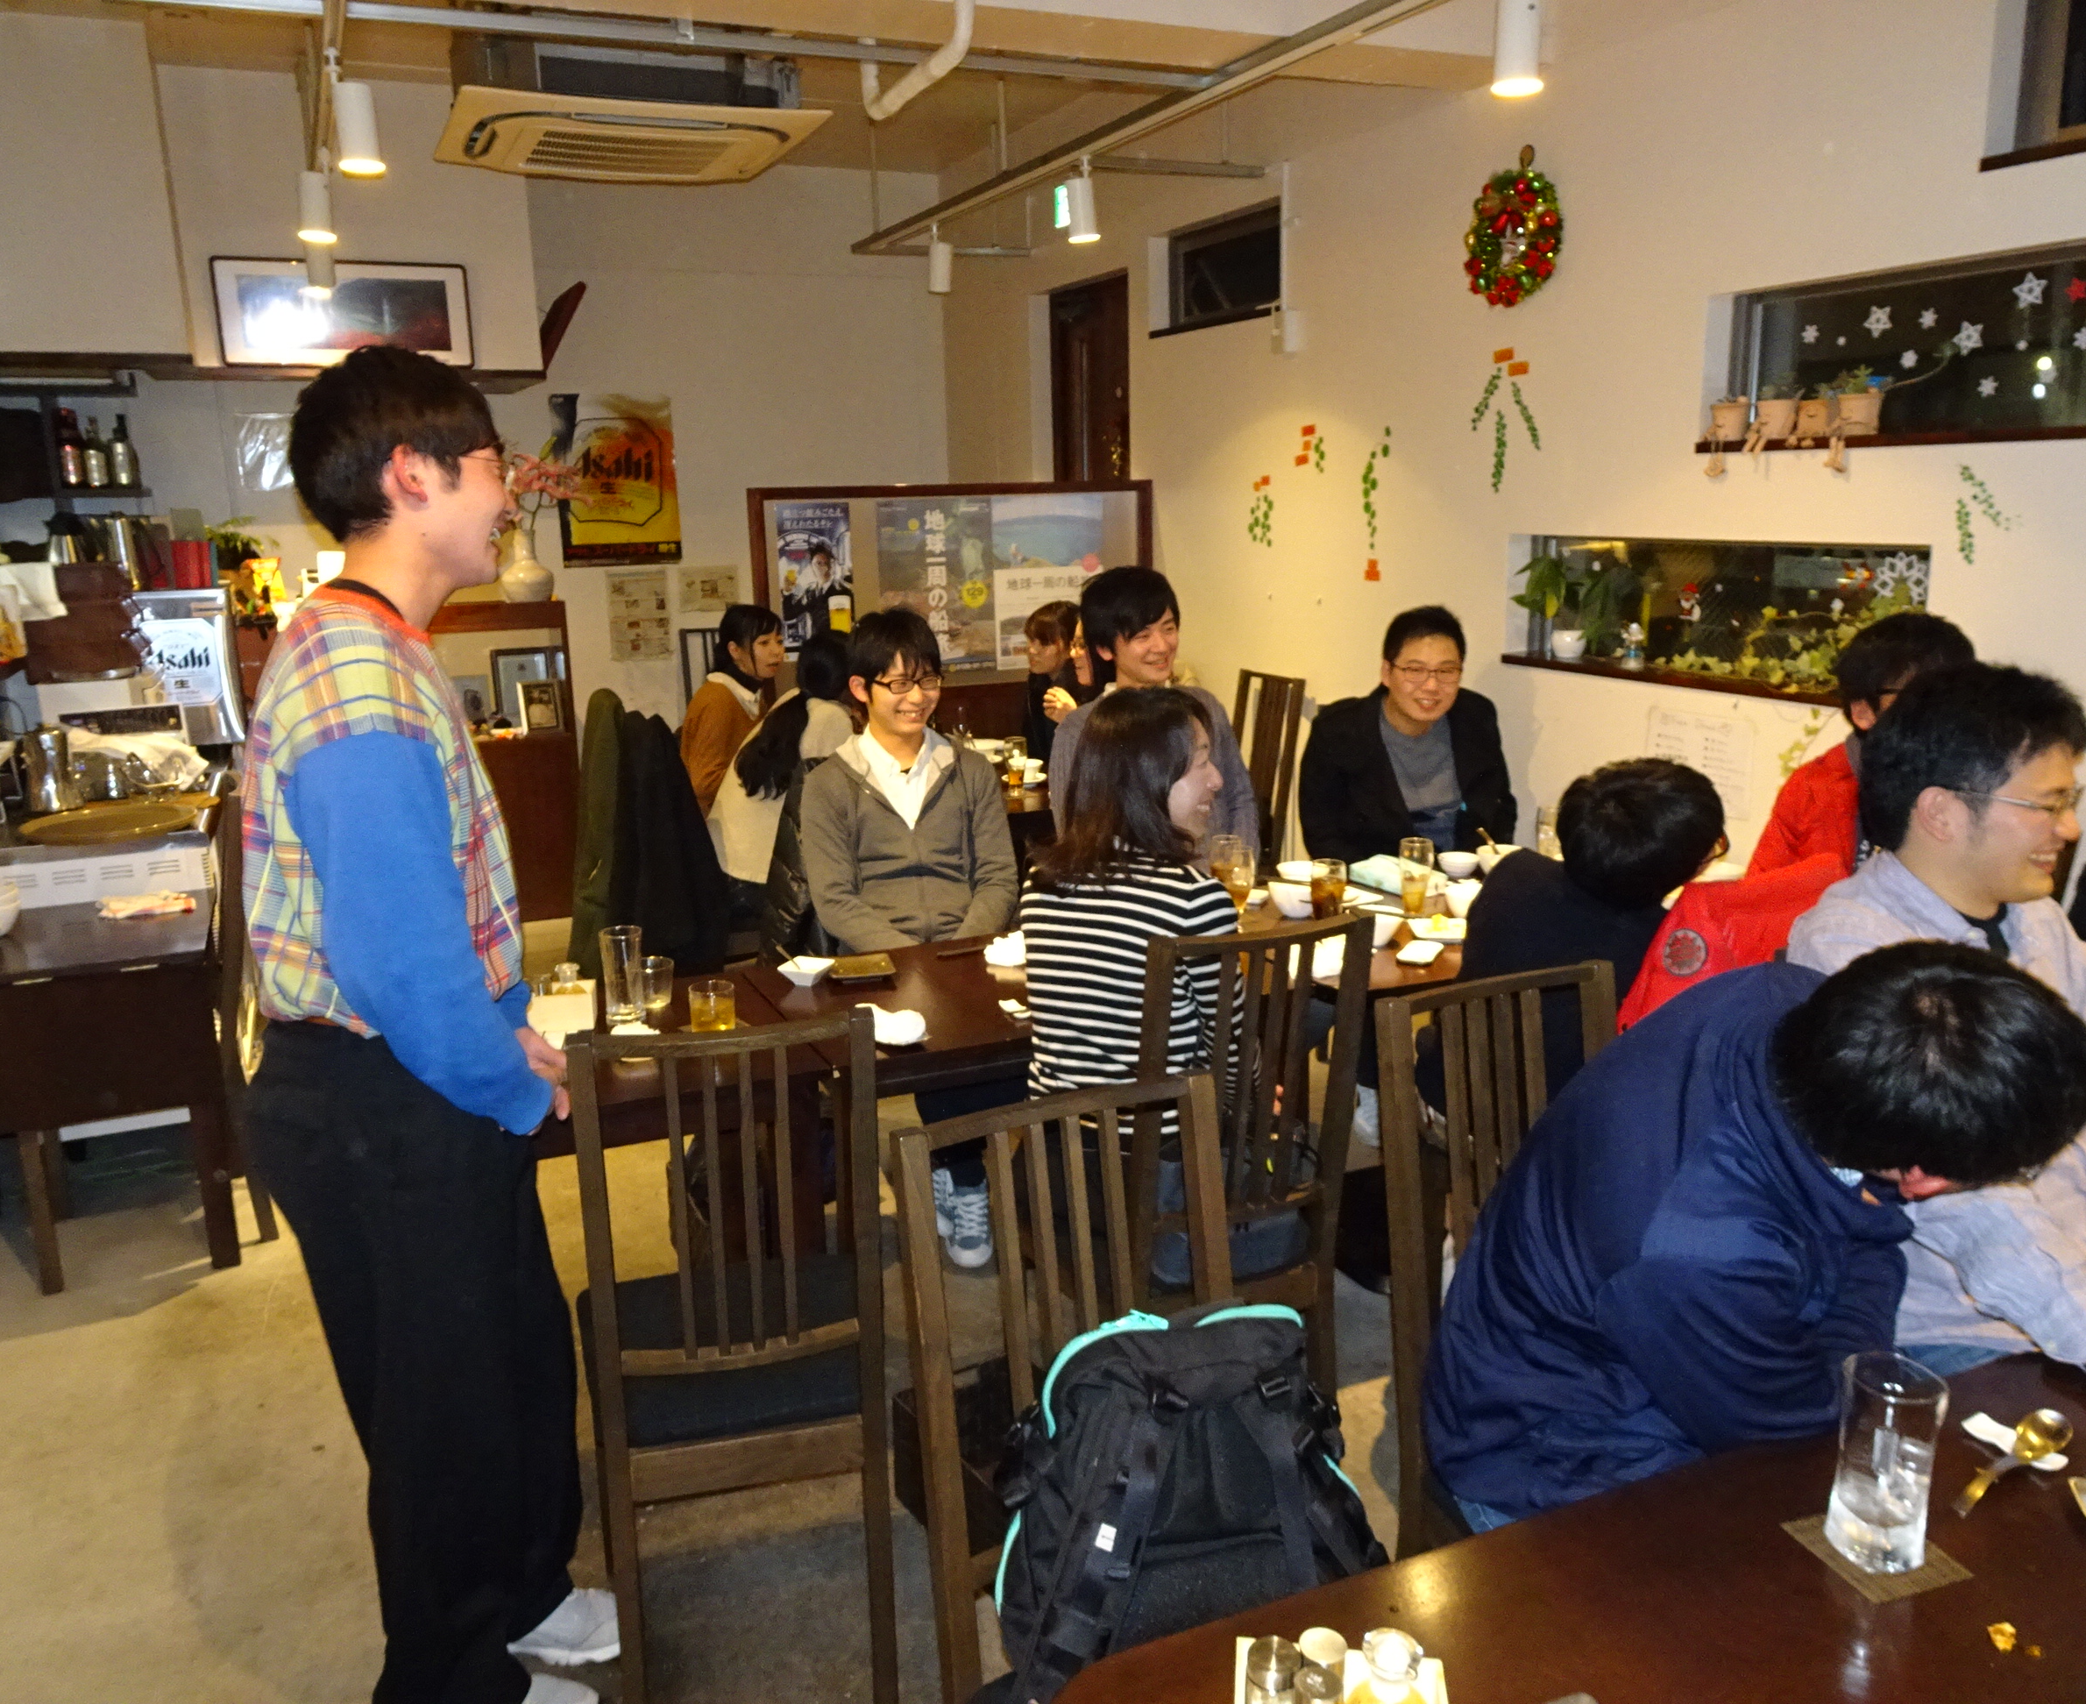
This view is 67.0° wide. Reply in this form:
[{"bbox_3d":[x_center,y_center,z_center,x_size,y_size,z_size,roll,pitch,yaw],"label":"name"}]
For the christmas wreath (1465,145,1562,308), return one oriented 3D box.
[{"bbox_3d":[1.132,-1.502,3.792,0.075,0.350,0.315,-7,14,-23],"label":"christmas wreath"}]

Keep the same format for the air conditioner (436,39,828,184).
[{"bbox_3d":[-1.182,-2.117,4.441,0.950,0.250,0.950,-7,14,-23],"label":"air conditioner"}]

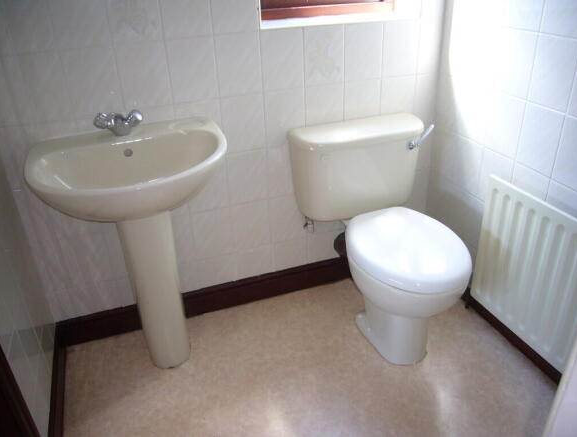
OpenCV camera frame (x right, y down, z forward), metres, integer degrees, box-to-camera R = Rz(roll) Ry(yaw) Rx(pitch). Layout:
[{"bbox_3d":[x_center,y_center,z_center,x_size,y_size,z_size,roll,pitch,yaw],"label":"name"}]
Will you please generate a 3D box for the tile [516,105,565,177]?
[{"bbox_3d":[0.785,-0.246,1.472,0.010,0.201,0.150,-12,30,-16],"label":"tile"}]

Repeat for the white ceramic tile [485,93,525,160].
[{"bbox_3d":[0.712,-0.309,1.548,0.010,0.201,0.151,-12,30,-17],"label":"white ceramic tile"}]

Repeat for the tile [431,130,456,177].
[{"bbox_3d":[0.622,-0.270,1.892,0.010,0.201,0.151,-12,30,-17],"label":"tile"}]

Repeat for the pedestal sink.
[{"bbox_3d":[-0.431,0.162,1.517,0.557,0.812,0.480,-12,30,-16],"label":"pedestal sink"}]

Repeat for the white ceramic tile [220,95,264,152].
[{"bbox_3d":[-0.157,-0.329,1.631,0.151,0.201,0.010,-12,30,-17],"label":"white ceramic tile"}]

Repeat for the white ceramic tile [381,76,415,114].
[{"bbox_3d":[0.413,-0.445,1.807,0.151,0.201,0.010,-12,30,-17],"label":"white ceramic tile"}]

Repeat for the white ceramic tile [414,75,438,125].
[{"bbox_3d":[0.528,-0.464,1.834,0.102,0.201,0.010,-12,30,-16],"label":"white ceramic tile"}]

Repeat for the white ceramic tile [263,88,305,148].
[{"bbox_3d":[-0.014,-0.359,1.675,0.151,0.201,0.010,-12,30,-17],"label":"white ceramic tile"}]

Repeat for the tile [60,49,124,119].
[{"bbox_3d":[-0.593,-0.421,1.440,0.150,0.201,0.010,-12,30,-16],"label":"tile"}]

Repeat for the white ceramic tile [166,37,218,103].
[{"bbox_3d":[-0.306,-0.479,1.522,0.150,0.201,0.010,-12,30,-16],"label":"white ceramic tile"}]

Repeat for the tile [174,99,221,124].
[{"bbox_3d":[-0.294,-0.294,1.584,0.150,0.201,0.010,-12,30,-16],"label":"tile"}]

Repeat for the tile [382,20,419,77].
[{"bbox_3d":[0.404,-0.618,1.711,0.151,0.201,0.010,-12,30,-17],"label":"tile"}]

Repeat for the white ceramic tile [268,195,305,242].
[{"bbox_3d":[0.000,-0.005,1.871,0.151,0.201,0.010,-12,30,-17],"label":"white ceramic tile"}]

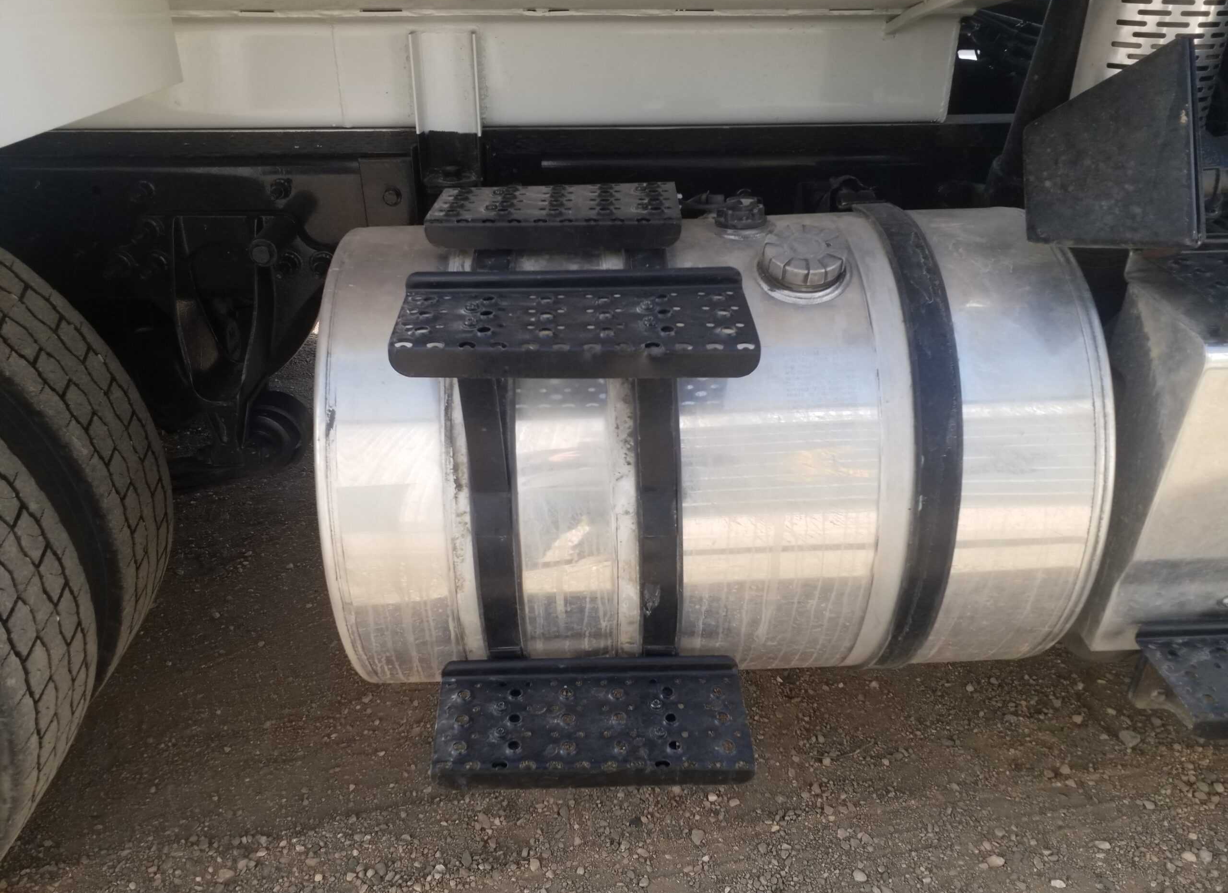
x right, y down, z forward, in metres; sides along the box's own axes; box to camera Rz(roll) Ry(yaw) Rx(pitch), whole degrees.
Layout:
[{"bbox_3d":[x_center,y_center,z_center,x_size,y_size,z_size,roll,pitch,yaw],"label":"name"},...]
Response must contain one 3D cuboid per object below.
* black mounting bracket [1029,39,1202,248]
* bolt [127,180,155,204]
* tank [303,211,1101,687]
[{"bbox_3d":[0.567,-0.349,1.104,0.195,0.230,0.070,1,16,9],"label":"black mounting bracket"},{"bbox_3d":[-0.771,-0.414,1.563,0.034,0.034,0.046,-1,32,-1],"label":"bolt"},{"bbox_3d":[0.116,-0.003,1.401,0.937,0.646,0.646,-1,32,-1],"label":"tank"}]

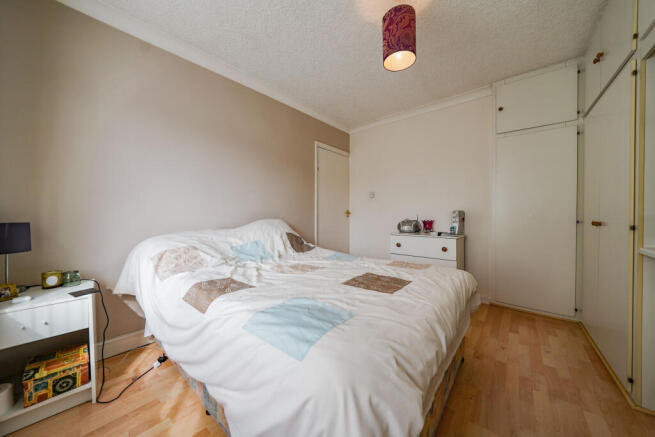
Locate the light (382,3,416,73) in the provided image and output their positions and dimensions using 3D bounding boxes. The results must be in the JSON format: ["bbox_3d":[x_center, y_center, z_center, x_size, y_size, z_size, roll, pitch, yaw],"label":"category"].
[{"bbox_3d":[0.462,-1.139,1.401,0.200,0.267,0.200,-1,1,0],"label":"light"}]

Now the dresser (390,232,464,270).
[{"bbox_3d":[1.210,0.581,2.672,0.745,0.738,0.390,0,1,43],"label":"dresser"}]

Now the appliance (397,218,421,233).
[{"bbox_3d":[1.069,0.117,2.839,0.240,0.167,0.180,0,1,43],"label":"appliance"}]

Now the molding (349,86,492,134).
[{"bbox_3d":[1.054,-1.402,2.986,1.900,0.088,0.085,0,1,43],"label":"molding"}]

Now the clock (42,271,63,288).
[{"bbox_3d":[-1.692,0.378,1.349,0.050,0.087,0.078,0,1,43],"label":"clock"}]

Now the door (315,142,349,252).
[{"bbox_3d":[0.108,-0.058,3.385,0.060,2.010,0.750,0,1,43],"label":"door"}]

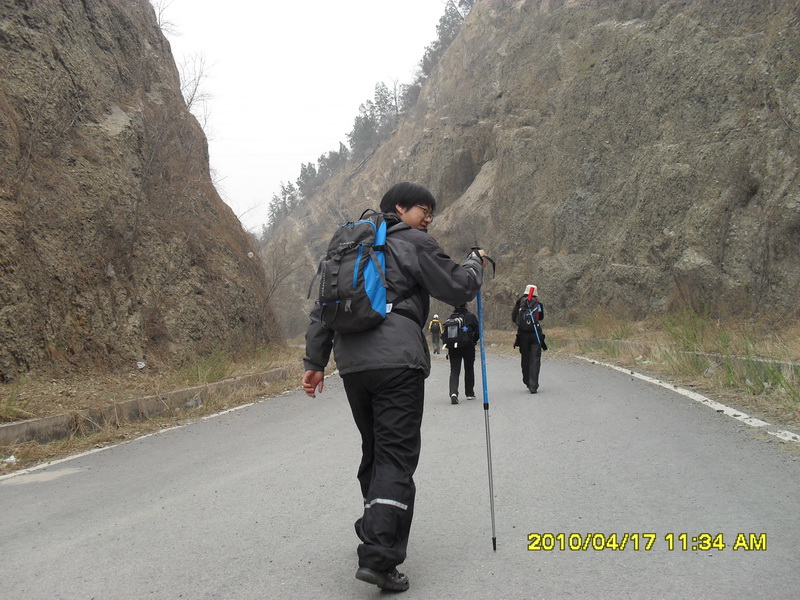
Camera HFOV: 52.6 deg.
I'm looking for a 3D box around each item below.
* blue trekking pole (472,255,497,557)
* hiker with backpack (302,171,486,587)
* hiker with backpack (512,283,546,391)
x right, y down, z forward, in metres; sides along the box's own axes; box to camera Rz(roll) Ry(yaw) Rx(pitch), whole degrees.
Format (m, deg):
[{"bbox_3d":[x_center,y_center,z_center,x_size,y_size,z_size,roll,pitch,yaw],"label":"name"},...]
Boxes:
[{"bbox_3d":[0.382,0.445,3.525,0.080,1.349,0.070,-1,7,20],"label":"blue trekking pole"},{"bbox_3d":[-0.030,0.330,3.500,0.720,1.680,0.700,-1,-2,27],"label":"hiker with backpack"},{"bbox_3d":[2.020,0.615,12.650,0.540,1.710,0.520,0,-2,8],"label":"hiker with backpack"}]

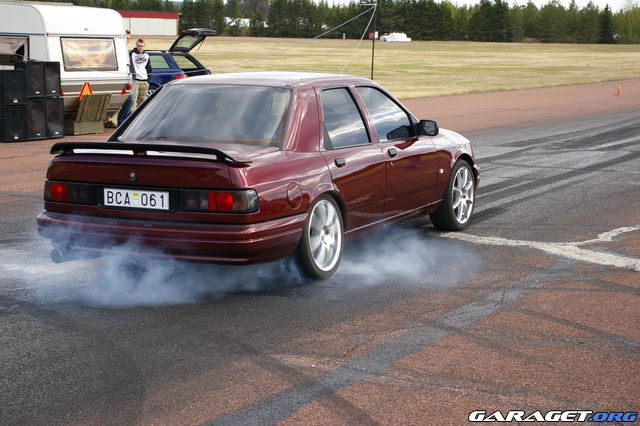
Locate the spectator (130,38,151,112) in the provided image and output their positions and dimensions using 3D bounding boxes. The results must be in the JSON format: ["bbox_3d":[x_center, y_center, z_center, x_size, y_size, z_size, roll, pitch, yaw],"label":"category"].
[{"bbox_3d":[-3.442,-2.488,25.700,0.500,1.750,0.320,-1,7,-9],"label":"spectator"}]

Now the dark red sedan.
[{"bbox_3d":[-0.163,-0.410,10.200,1.730,1.360,4.450,4,8,26],"label":"dark red sedan"}]

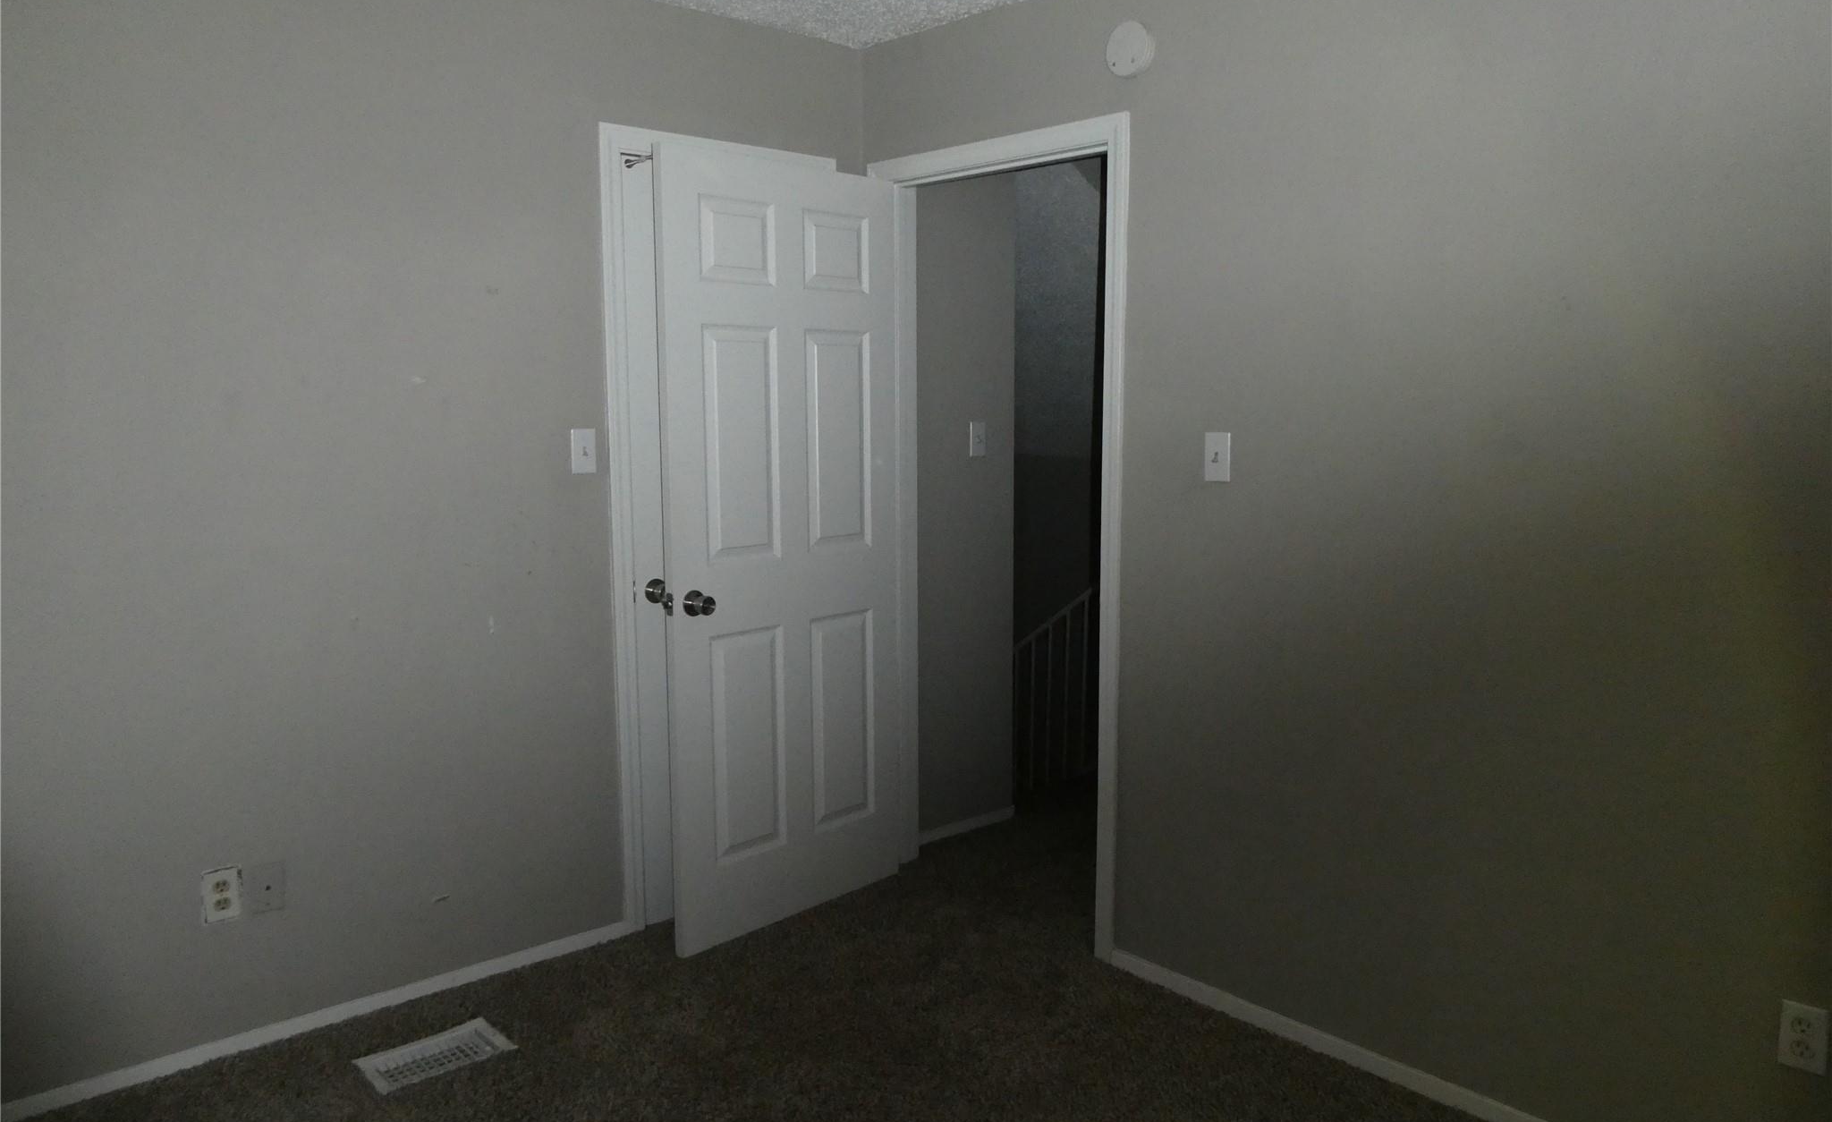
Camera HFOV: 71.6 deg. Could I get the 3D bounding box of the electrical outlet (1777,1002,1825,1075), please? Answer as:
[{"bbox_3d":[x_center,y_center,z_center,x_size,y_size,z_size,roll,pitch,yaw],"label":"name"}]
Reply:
[{"bbox_3d":[1.507,0.810,2.158,0.012,0.115,0.070,-7,10,-42],"label":"electrical outlet"}]

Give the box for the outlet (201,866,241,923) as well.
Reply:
[{"bbox_3d":[-1.507,0.728,2.763,0.072,0.115,0.012,-7,10,-42],"label":"outlet"}]

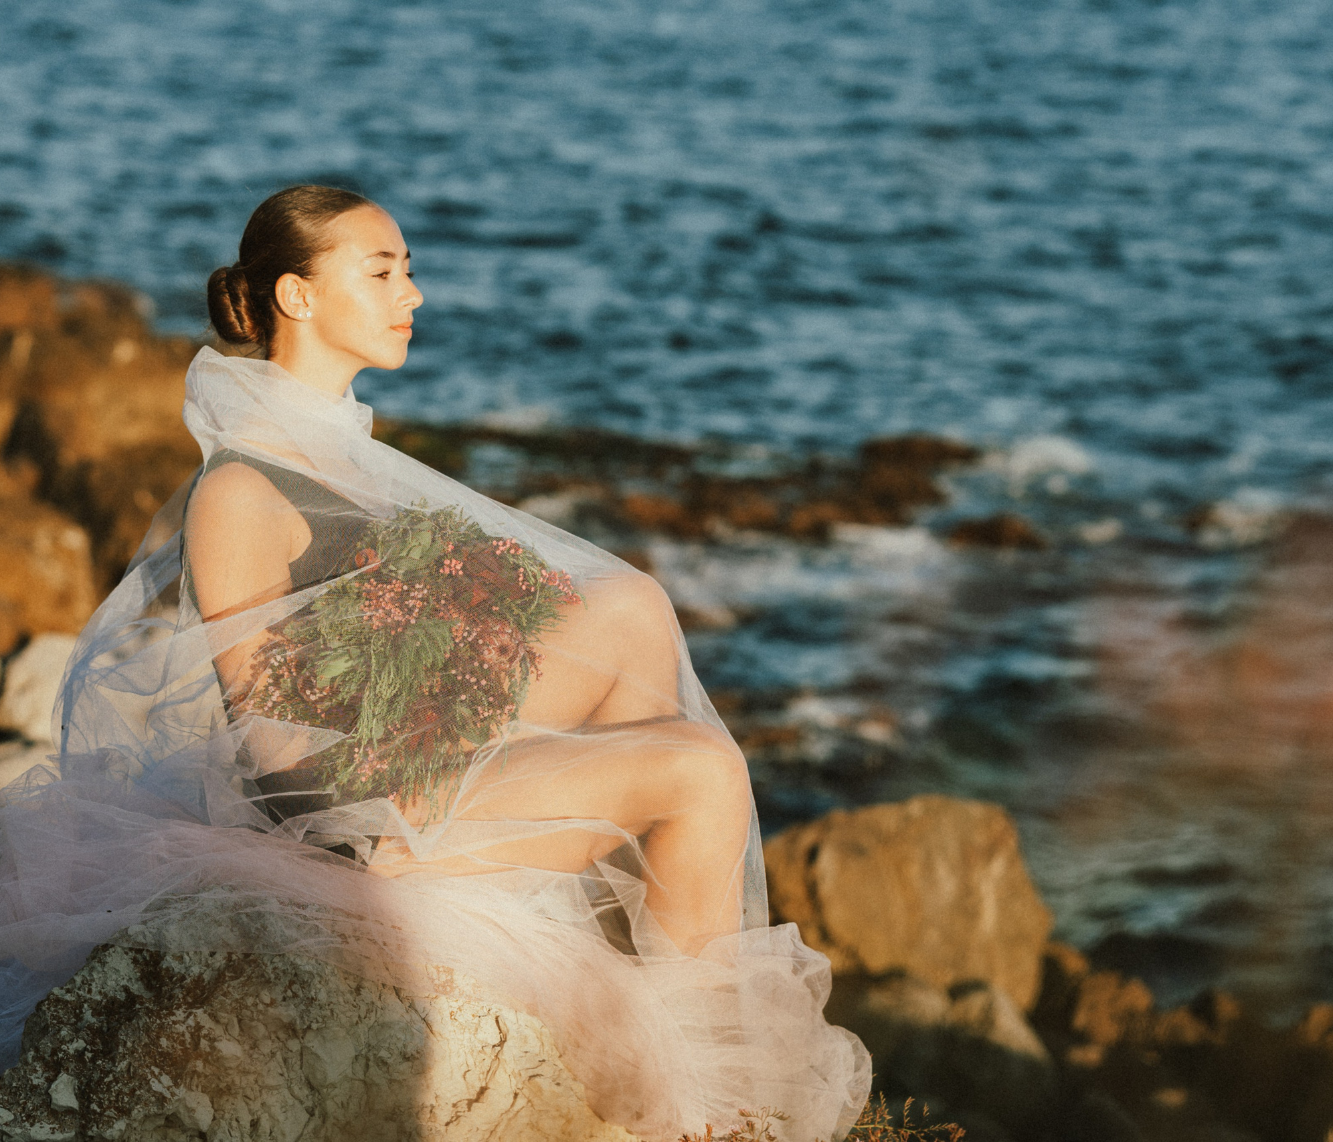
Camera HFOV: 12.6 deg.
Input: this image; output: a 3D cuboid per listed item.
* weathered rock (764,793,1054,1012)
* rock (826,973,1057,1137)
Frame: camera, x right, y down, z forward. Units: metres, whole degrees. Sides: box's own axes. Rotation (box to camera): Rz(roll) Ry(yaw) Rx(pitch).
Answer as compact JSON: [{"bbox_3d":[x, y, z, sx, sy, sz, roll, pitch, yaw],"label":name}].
[{"bbox_3d":[0.545,0.763,13.700,0.670,0.500,0.500,0,12,0],"label":"weathered rock"},{"bbox_3d":[0.549,0.989,12.300,0.520,0.360,0.450,0,12,0],"label":"rock"}]

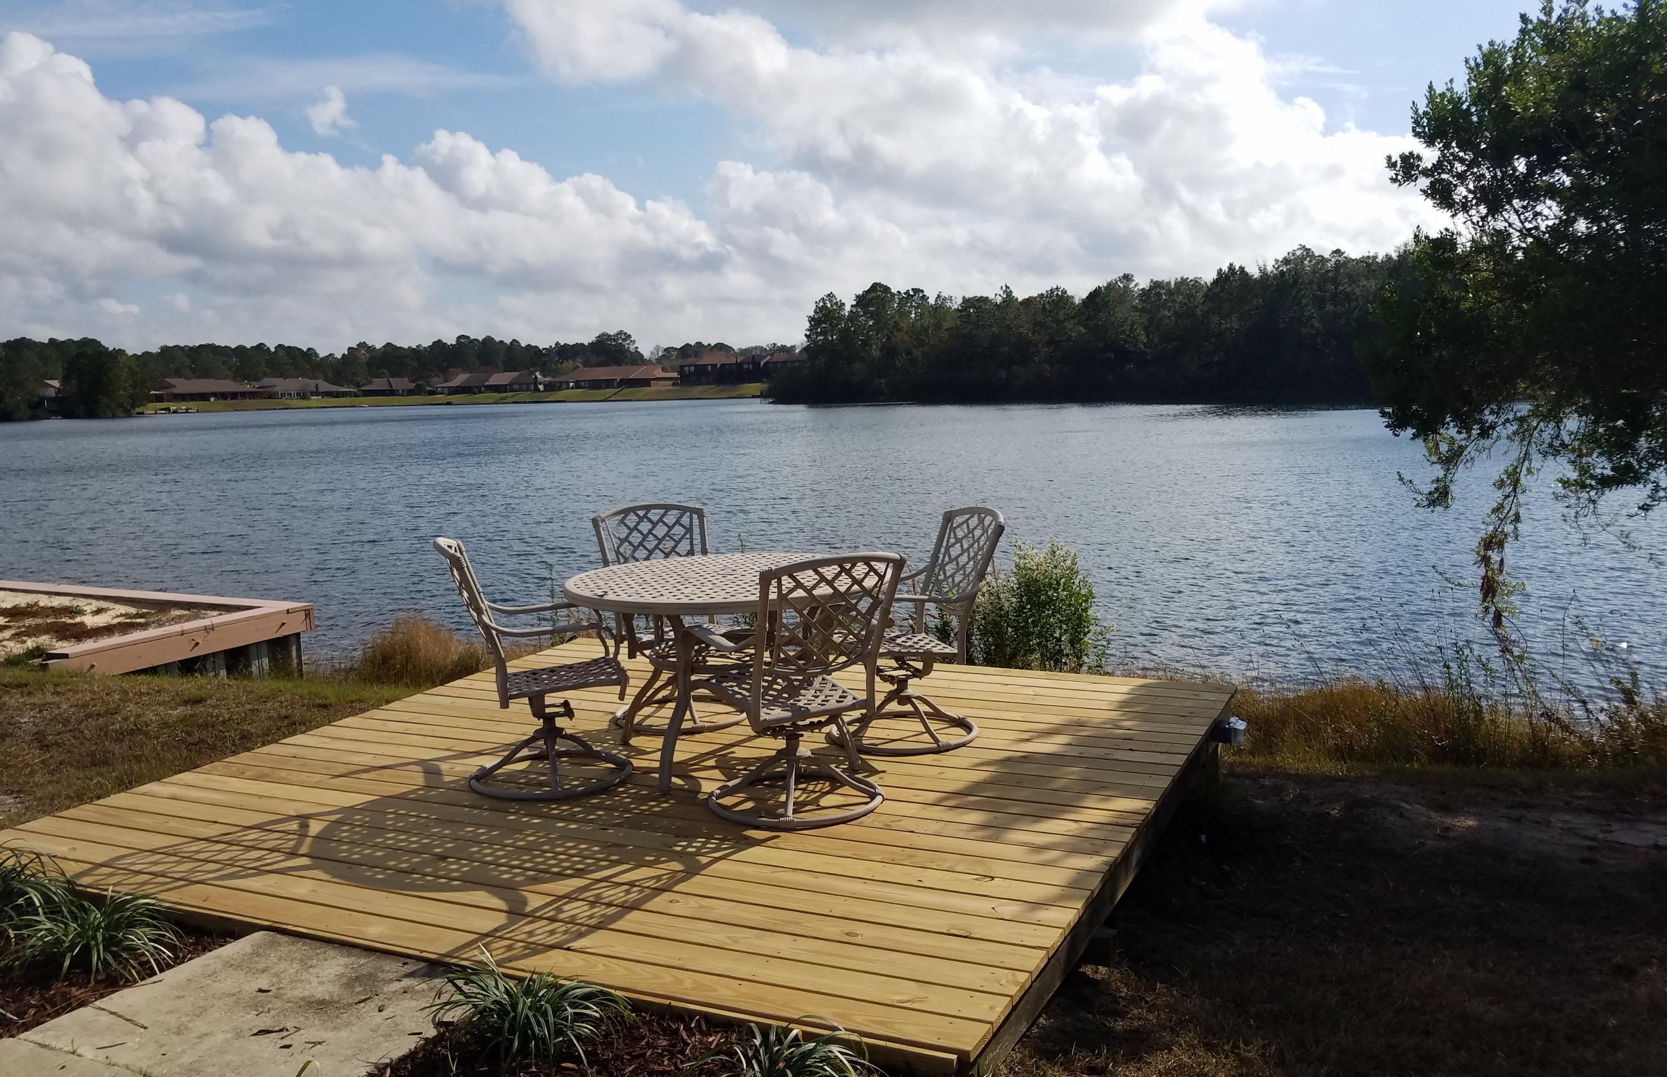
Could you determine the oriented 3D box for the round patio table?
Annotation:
[{"bbox_3d":[-0.402,0.510,5.008,1.280,0.730,1.280,-2,7,0],"label":"round patio table"}]

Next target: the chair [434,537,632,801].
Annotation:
[{"bbox_3d":[-1.151,0.451,4.752,0.740,0.960,0.630,-4,8,-15],"label":"chair"}]

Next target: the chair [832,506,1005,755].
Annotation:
[{"bbox_3d":[0.330,0.346,5.199,0.740,0.960,0.630,-4,8,-19],"label":"chair"}]

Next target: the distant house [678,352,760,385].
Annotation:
[{"bbox_3d":[-27.281,-40.363,298.045,19.800,7.800,13.000,-3,7,-9],"label":"distant house"}]

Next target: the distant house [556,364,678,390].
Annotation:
[{"bbox_3d":[-50.643,-37.525,293.304,29.000,5.900,14.000,-3,7,-12],"label":"distant house"}]

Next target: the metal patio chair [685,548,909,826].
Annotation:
[{"bbox_3d":[-0.117,0.470,4.347,0.630,0.960,0.740,-6,8,-30],"label":"metal patio chair"}]

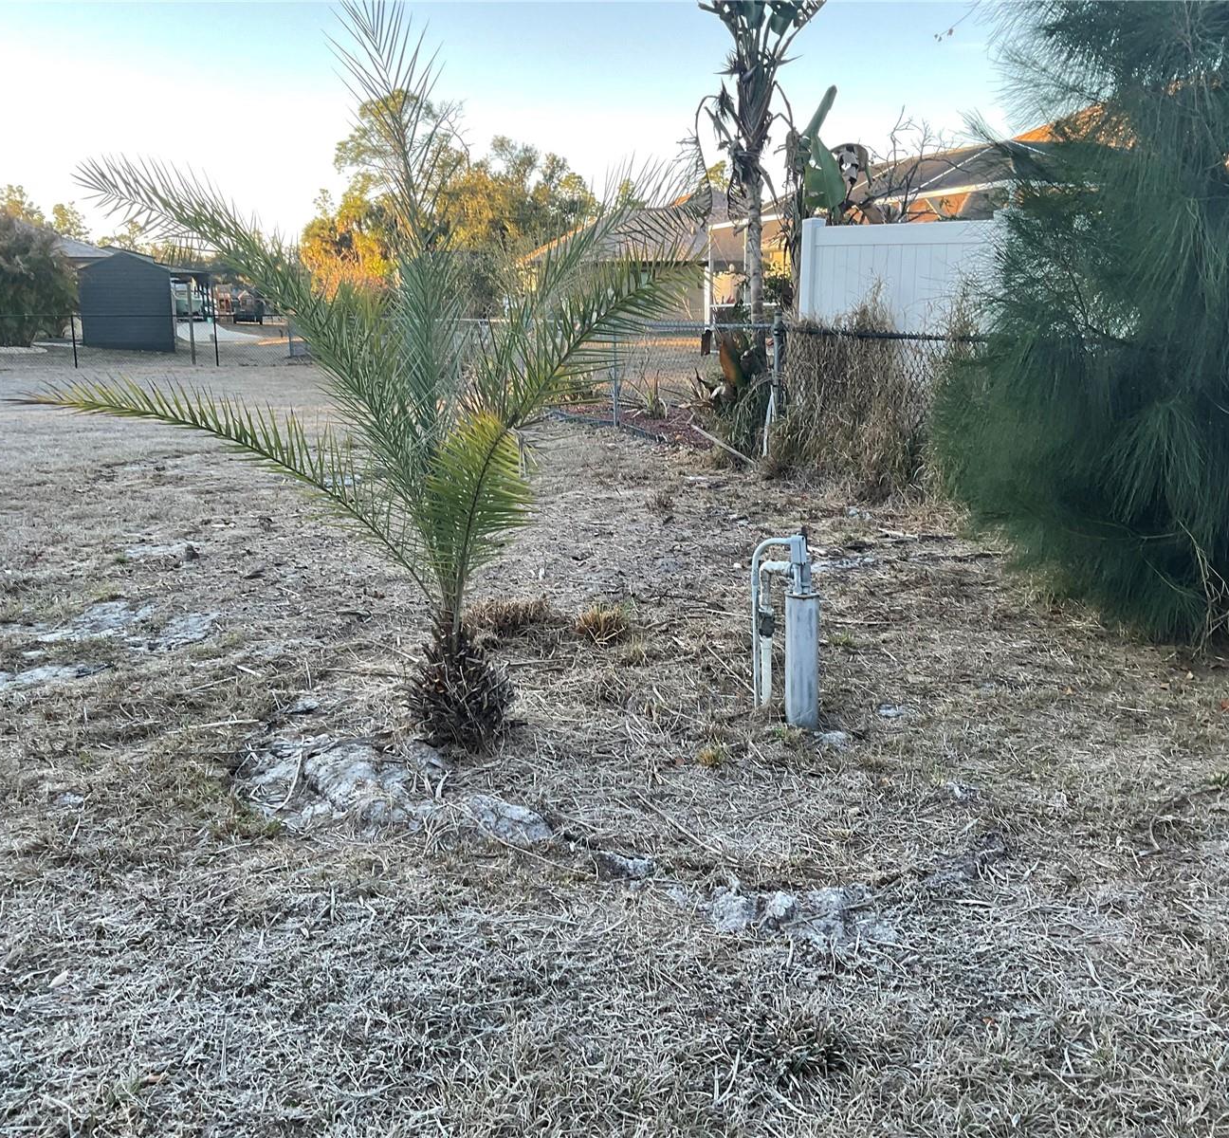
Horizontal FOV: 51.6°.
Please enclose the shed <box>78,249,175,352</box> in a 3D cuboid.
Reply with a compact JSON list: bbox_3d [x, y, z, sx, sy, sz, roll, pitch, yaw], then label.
[{"bbox_3d":[-14.500,-7.950,37.900,2.500,2.800,3.000,-4,13,-19],"label":"shed"}]

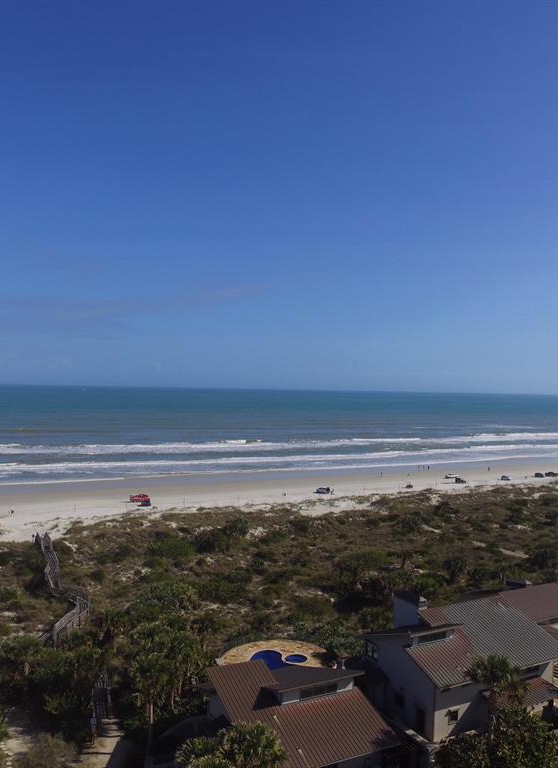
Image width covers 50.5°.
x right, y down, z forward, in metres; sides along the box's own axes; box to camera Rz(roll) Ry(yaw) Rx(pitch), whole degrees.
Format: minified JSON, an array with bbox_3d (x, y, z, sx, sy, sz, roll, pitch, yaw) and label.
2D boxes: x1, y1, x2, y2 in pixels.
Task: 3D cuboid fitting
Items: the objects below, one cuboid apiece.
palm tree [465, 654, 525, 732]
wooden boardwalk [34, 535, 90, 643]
[{"bbox_3d":[16.377,24.285,44.946,4.400,6.900,4.400,1,-1,-28],"label":"palm tree"},{"bbox_3d":[-32.159,27.401,83.115,6.200,2.800,46.000,1,-1,-28],"label":"wooden boardwalk"}]

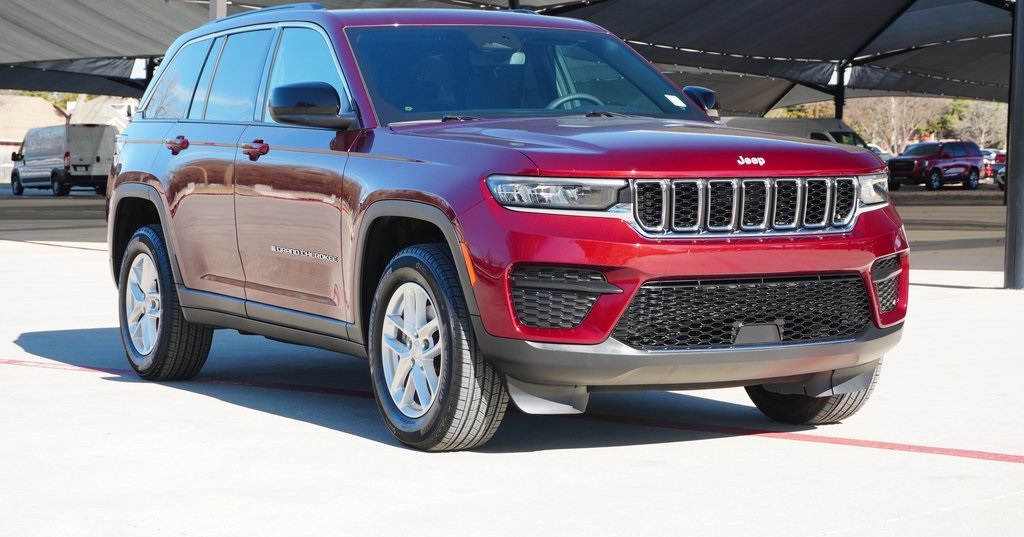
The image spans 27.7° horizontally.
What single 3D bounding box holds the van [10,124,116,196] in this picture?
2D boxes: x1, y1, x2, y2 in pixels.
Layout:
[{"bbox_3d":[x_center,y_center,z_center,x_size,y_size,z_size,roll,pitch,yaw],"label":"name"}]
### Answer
[{"bbox_3d":[-16.250,-3.900,74.900,2.070,2.520,5.600,-2,4,-36],"label":"van"}]

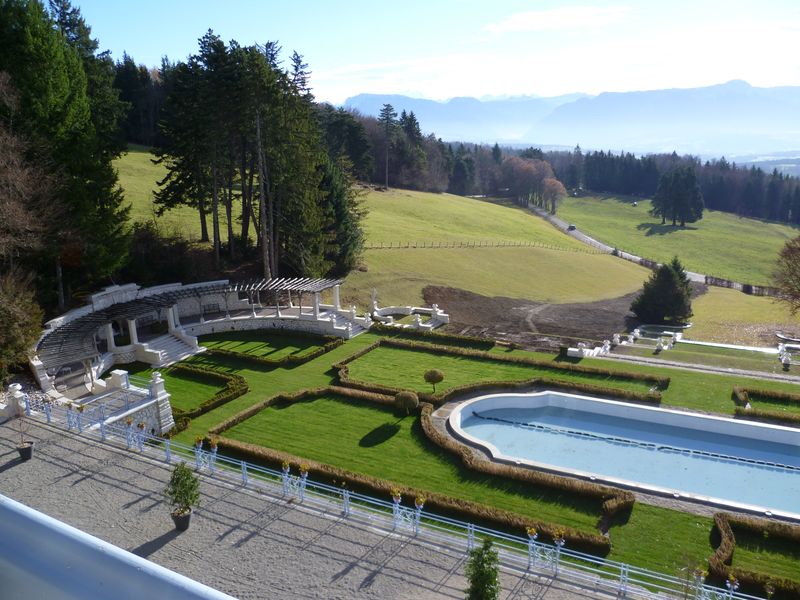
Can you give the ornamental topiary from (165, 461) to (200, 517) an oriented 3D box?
[{"bbox_3d":[-6.982,5.943,20.359,1.120,1.750,1.100,-1,14,0],"label":"ornamental topiary"}]

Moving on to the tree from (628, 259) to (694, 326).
[{"bbox_3d":[23.801,-1.226,58.073,5.400,6.000,5.200,-1,14,0],"label":"tree"}]

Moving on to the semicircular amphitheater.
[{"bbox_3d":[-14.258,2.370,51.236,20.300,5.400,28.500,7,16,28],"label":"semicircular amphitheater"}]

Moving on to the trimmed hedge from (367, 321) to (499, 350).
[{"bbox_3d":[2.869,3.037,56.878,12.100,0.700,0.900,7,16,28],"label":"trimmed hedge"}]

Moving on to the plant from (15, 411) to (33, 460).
[{"bbox_3d":[-14.804,5.229,25.302,0.750,2.000,0.750,-1,14,0],"label":"plant"}]

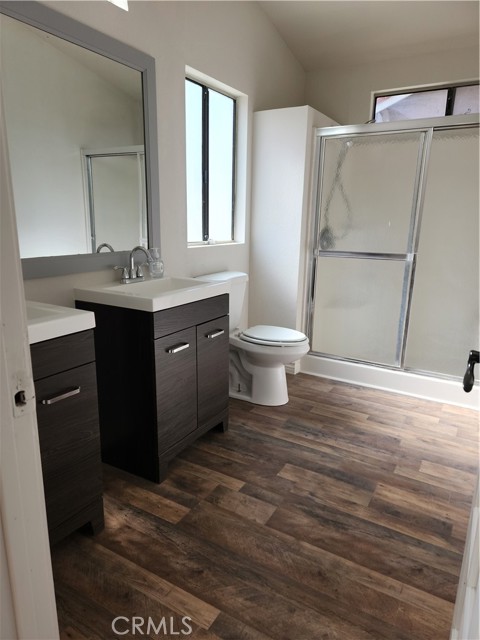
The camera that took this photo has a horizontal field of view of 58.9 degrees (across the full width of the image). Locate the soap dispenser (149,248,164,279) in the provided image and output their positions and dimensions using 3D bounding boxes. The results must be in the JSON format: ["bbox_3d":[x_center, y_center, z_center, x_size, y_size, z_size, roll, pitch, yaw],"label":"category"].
[{"bbox_3d":[-0.462,-0.312,2.352,0.077,0.163,0.077,-11,18,-40],"label":"soap dispenser"}]

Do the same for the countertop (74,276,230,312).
[{"bbox_3d":[-0.408,-0.145,2.121,0.477,0.054,0.611,8,15,29],"label":"countertop"}]

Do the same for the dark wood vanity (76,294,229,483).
[{"bbox_3d":[-0.411,0.277,2.219,0.484,0.811,0.594,8,15,29],"label":"dark wood vanity"}]

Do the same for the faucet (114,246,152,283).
[{"bbox_3d":[-0.510,-0.281,2.164,0.168,0.187,0.234,8,15,29],"label":"faucet"}]

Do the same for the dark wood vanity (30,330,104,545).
[{"bbox_3d":[-0.871,0.451,1.450,0.484,0.811,0.594,8,15,29],"label":"dark wood vanity"}]

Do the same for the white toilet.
[{"bbox_3d":[0.143,0.123,2.898,0.723,0.814,0.458,8,15,29],"label":"white toilet"}]

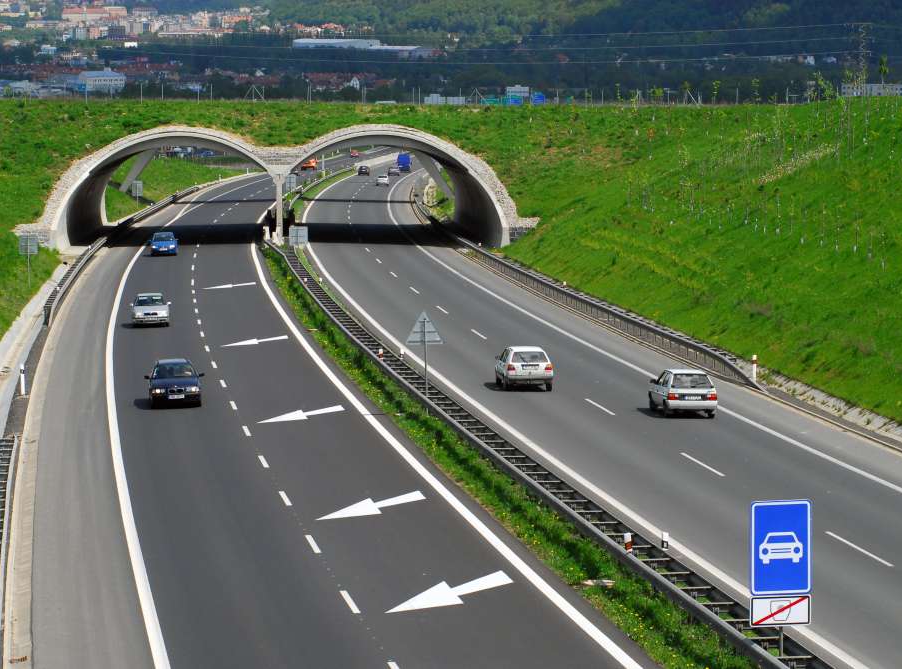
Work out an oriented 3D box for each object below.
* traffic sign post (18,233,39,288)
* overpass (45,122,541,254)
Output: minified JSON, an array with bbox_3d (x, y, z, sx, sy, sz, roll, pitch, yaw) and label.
[{"bbox_3d":[-22.600,-3.960,178.500,1.020,3.000,0.120,0,4,-5],"label":"traffic sign post"},{"bbox_3d":[-13.100,-11.900,261.500,35.200,9.200,45.000,0,4,-3],"label":"overpass"}]

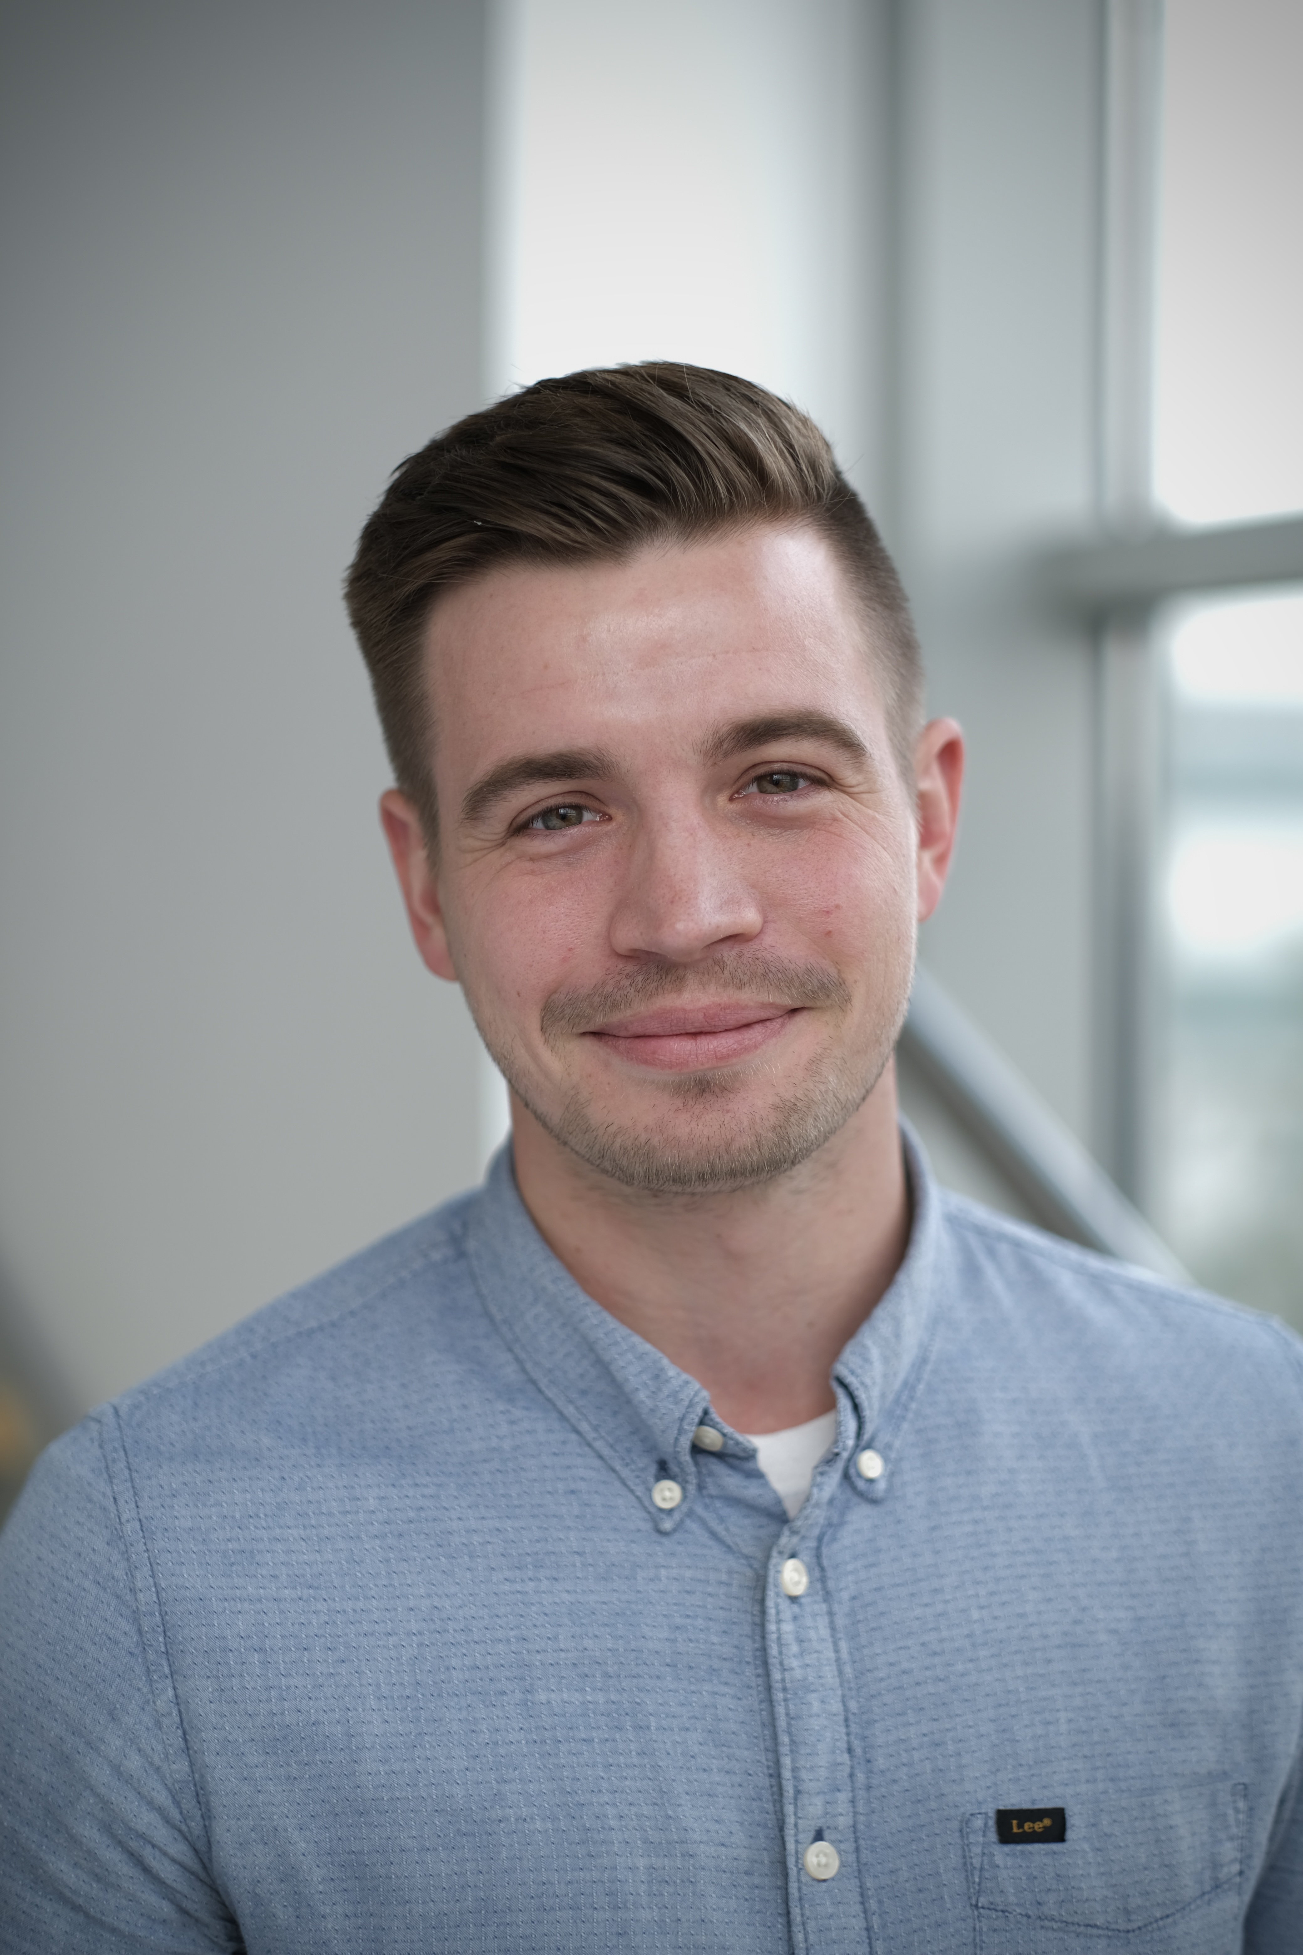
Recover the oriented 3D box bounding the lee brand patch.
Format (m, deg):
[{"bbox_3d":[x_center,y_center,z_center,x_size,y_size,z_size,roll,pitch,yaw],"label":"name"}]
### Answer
[{"bbox_3d":[0.115,0.257,1.385,0.022,0.011,0.002,-3,-5,-20],"label":"lee brand patch"}]

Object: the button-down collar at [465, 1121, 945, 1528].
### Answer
[{"bbox_3d":[0.018,0.108,1.462,0.155,0.120,0.155,-4,3,-16],"label":"button-down collar"}]

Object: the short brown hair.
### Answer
[{"bbox_3d":[-0.004,-0.104,1.430,0.174,0.175,0.200,-9,1,-1],"label":"short brown hair"}]

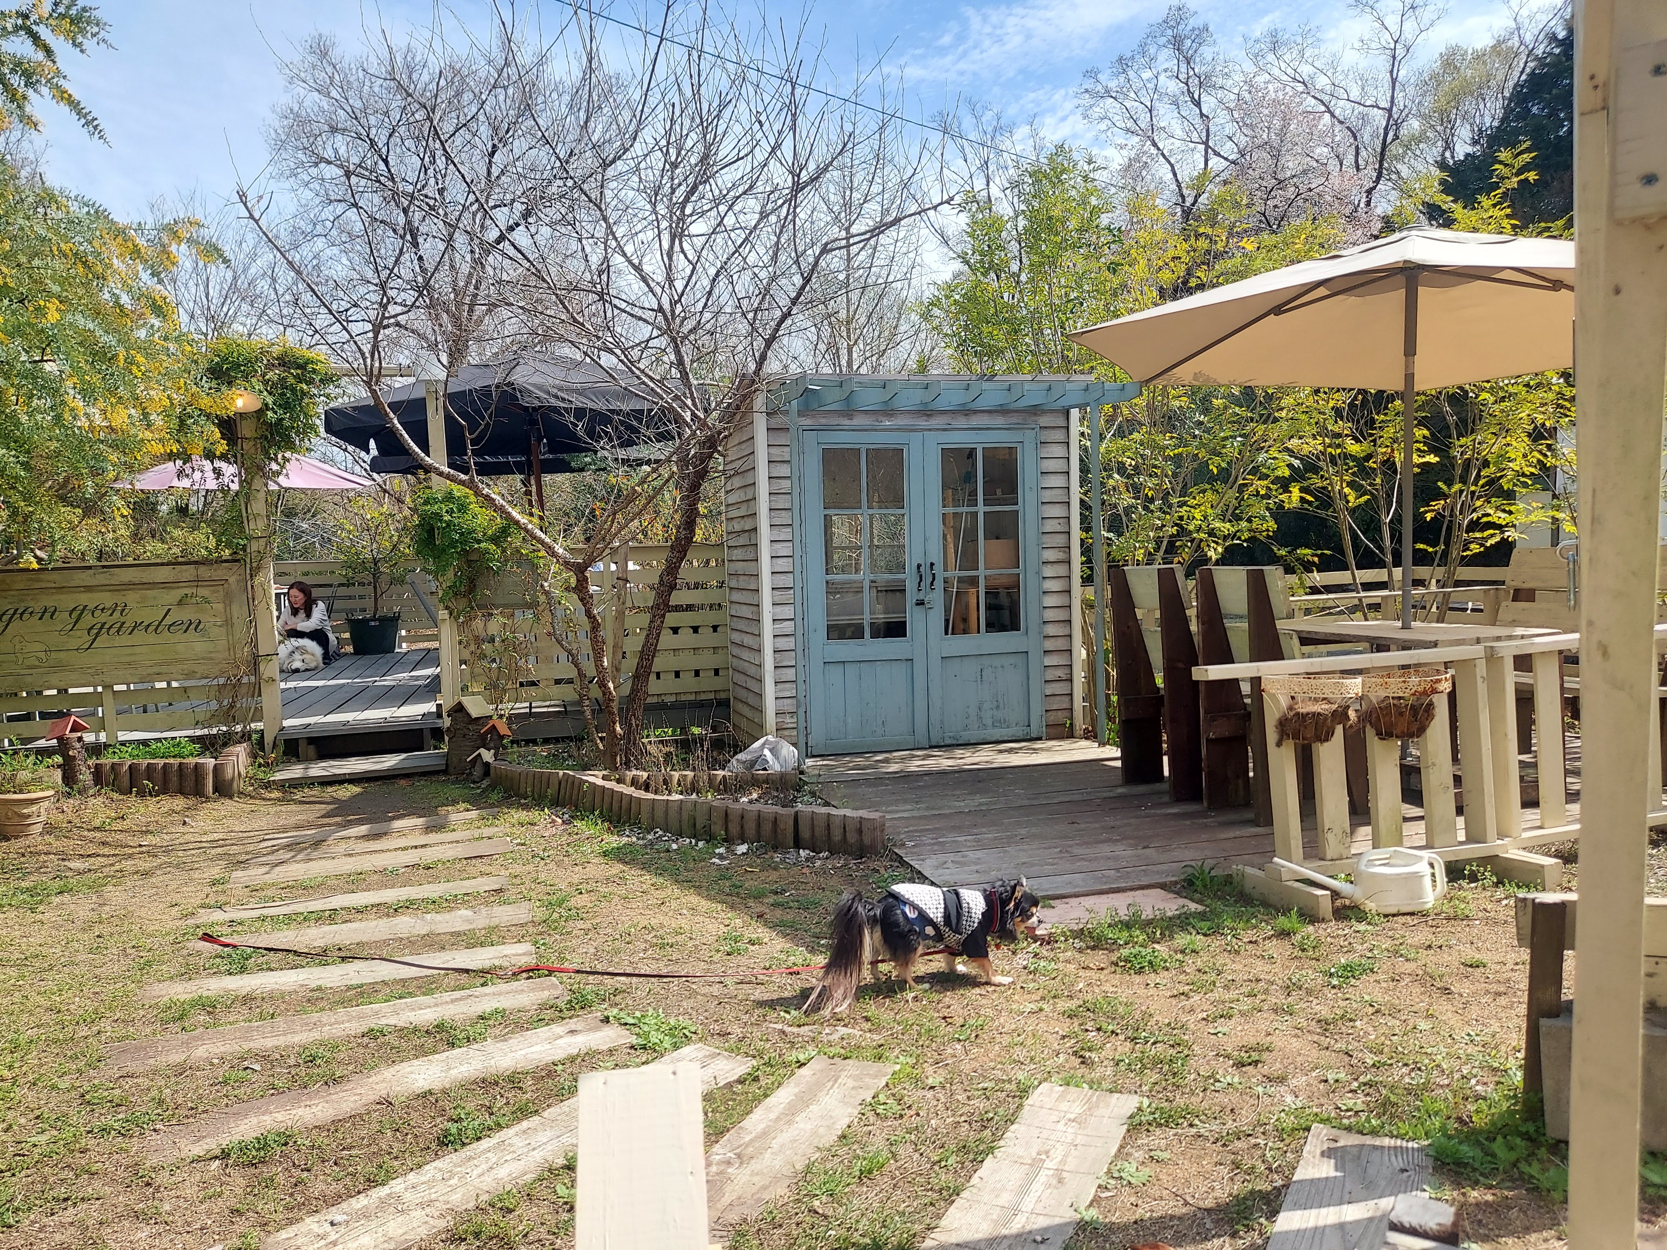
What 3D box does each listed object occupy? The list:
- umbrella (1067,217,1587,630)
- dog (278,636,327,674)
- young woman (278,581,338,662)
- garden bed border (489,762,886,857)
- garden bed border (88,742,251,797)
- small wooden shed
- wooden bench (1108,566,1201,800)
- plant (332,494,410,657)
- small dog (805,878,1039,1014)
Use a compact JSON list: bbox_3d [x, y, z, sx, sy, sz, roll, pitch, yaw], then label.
[{"bbox_3d":[2.534,-0.531,5.283,2.704,2.365,3.031,0,4,26],"label":"umbrella"},{"bbox_3d":[-4.408,0.242,9.950,0.400,0.300,0.580,-2,3,-12],"label":"dog"},{"bbox_3d":[-4.583,-0.011,10.500,0.600,0.740,0.480,-4,4,-32],"label":"young woman"},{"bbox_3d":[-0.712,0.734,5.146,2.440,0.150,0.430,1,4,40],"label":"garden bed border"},{"bbox_3d":[-3.155,0.703,5.893,0.800,0.160,0.700,-1,3,2],"label":"garden bed border"},{"bbox_3d":[0.441,-0.337,6.453,1.795,1.979,1.561,-2,3,-15],"label":"small wooden shed"},{"bbox_3d":[1.533,0.222,5.084,0.551,0.938,0.490,-2,3,-15],"label":"wooden bench"},{"bbox_3d":[-4.500,-0.513,11.700,0.700,1.600,0.700,-2,3,0],"label":"plant"},{"bbox_3d":[0.233,0.771,3.006,0.580,0.277,0.190,-2,3,-14],"label":"small dog"}]

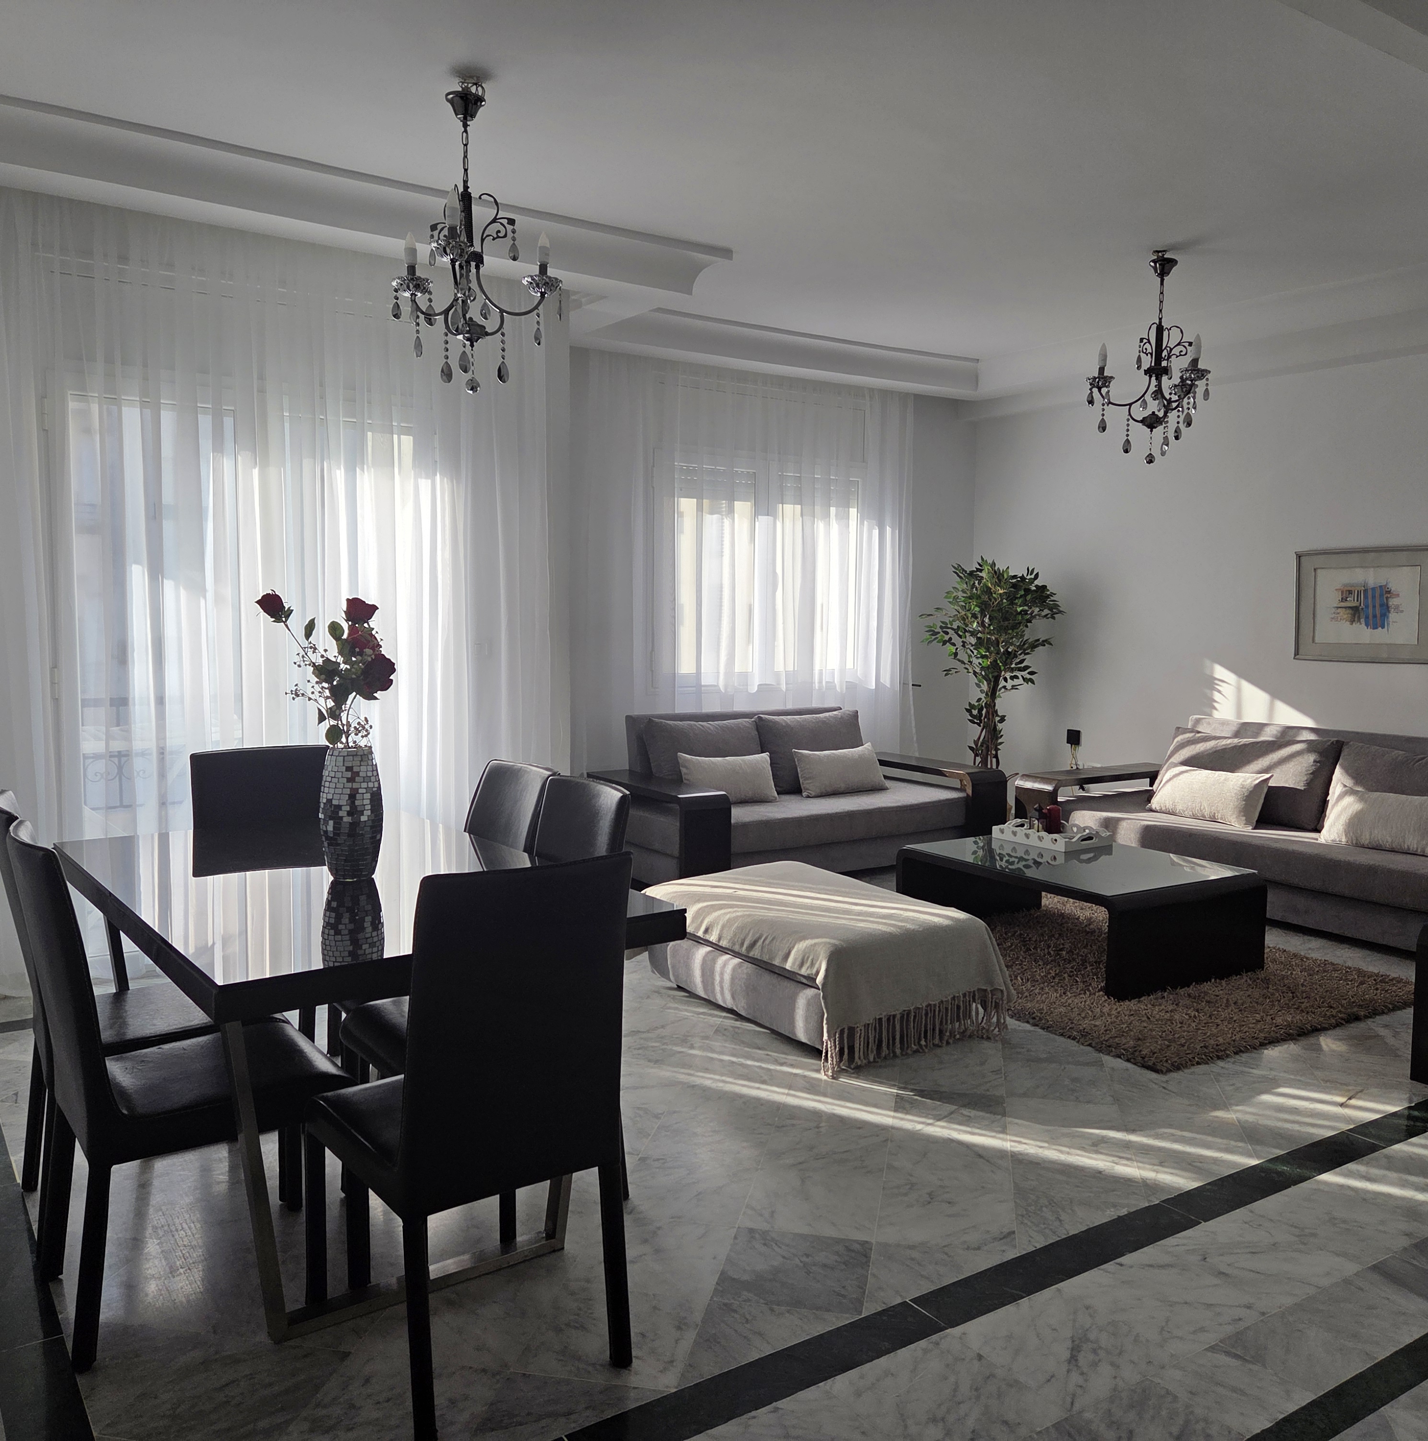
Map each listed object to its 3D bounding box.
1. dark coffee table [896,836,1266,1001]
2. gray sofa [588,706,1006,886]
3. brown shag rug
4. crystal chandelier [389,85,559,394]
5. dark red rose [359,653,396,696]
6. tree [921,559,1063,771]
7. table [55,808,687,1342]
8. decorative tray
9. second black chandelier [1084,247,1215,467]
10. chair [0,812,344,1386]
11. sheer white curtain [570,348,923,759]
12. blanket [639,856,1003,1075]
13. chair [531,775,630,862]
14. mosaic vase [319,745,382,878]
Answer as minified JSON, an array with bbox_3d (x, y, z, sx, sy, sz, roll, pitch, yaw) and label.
[{"bbox_3d":[1.445,0.749,5.156,0.844,0.394,1.135,-2,6,-33],"label":"dark coffee table"},{"bbox_3d":[0.482,0.417,7.021,2.196,0.868,1.004,-2,6,-34],"label":"gray sofa"},{"bbox_3d":[1.452,0.986,5.438,1.614,0.034,2.296,-2,6,-34],"label":"brown shag rug"},{"bbox_3d":[-0.701,-1.375,3.639,0.511,0.864,0.511,1,5,0],"label":"crystal chandelier"},{"bbox_3d":[-0.861,-0.119,3.268,0.095,0.100,0.095,-2,6,-34],"label":"dark red rose"},{"bbox_3d":[1.682,-0.124,7.726,0.838,1.687,0.818,2,5,11],"label":"tree"},{"bbox_3d":[-0.856,0.726,2.919,0.923,0.766,1.435,-3,6,-36],"label":"table"},{"bbox_3d":[1.563,0.524,5.900,0.337,0.076,0.409,-2,6,-34],"label":"decorative tray"},{"bbox_3d":[1.834,-1.492,5.280,0.521,0.849,0.521,2,5,11],"label":"second black chandelier"},{"bbox_3d":[-1.096,0.697,2.647,0.603,0.997,0.445,-2,6,-34],"label":"chair"},{"bbox_3d":[0.285,-0.628,7.544,2.454,2.813,0.129,-2,6,-34],"label":"sheer white curtain"},{"bbox_3d":[0.386,0.841,4.680,0.861,0.416,1.234,-2,6,-34],"label":"blanket"},{"bbox_3d":[-0.518,0.634,2.969,0.542,0.951,0.424,-3,6,-36],"label":"chair"},{"bbox_3d":[-0.809,0.206,2.851,0.144,0.284,0.144,-3,6,-36],"label":"mosaic vase"}]

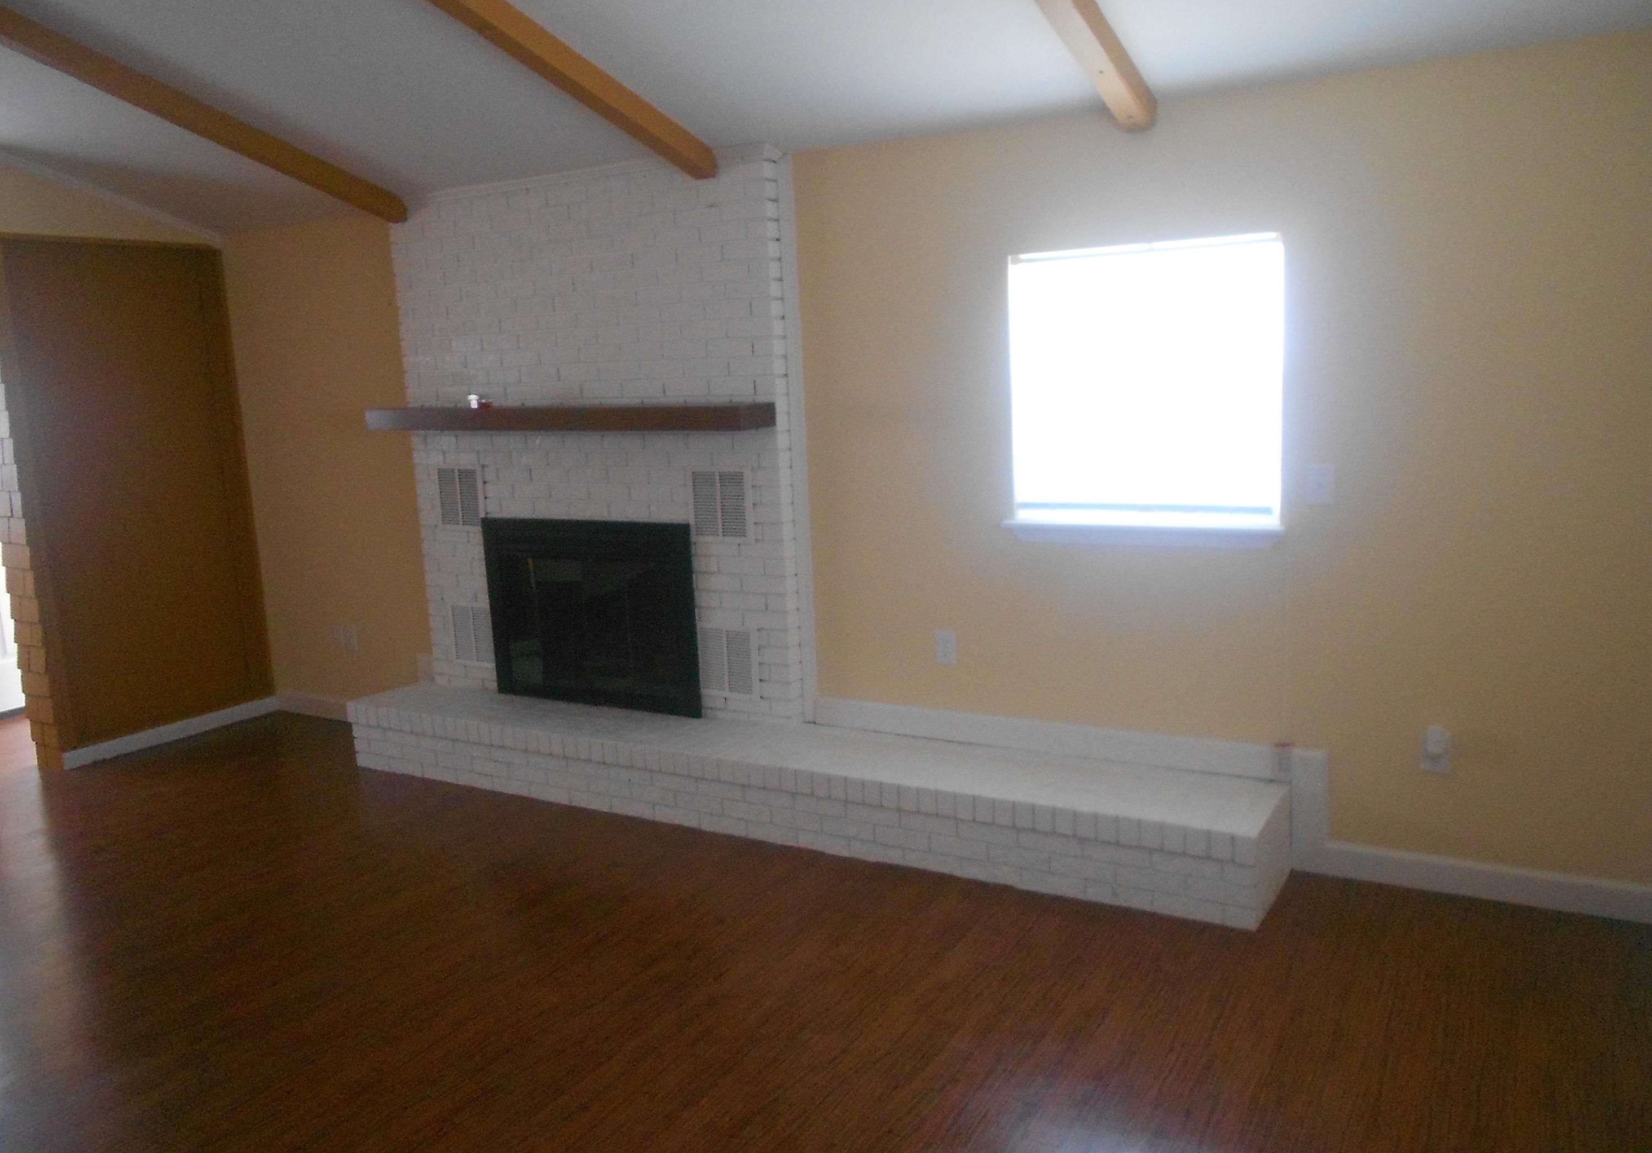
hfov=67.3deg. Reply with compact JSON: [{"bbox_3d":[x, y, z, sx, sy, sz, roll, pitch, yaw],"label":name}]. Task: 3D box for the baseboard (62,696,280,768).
[{"bbox_3d":[-3.145,0.742,6.007,0.016,0.082,1.049,4,11,34],"label":"baseboard"}]

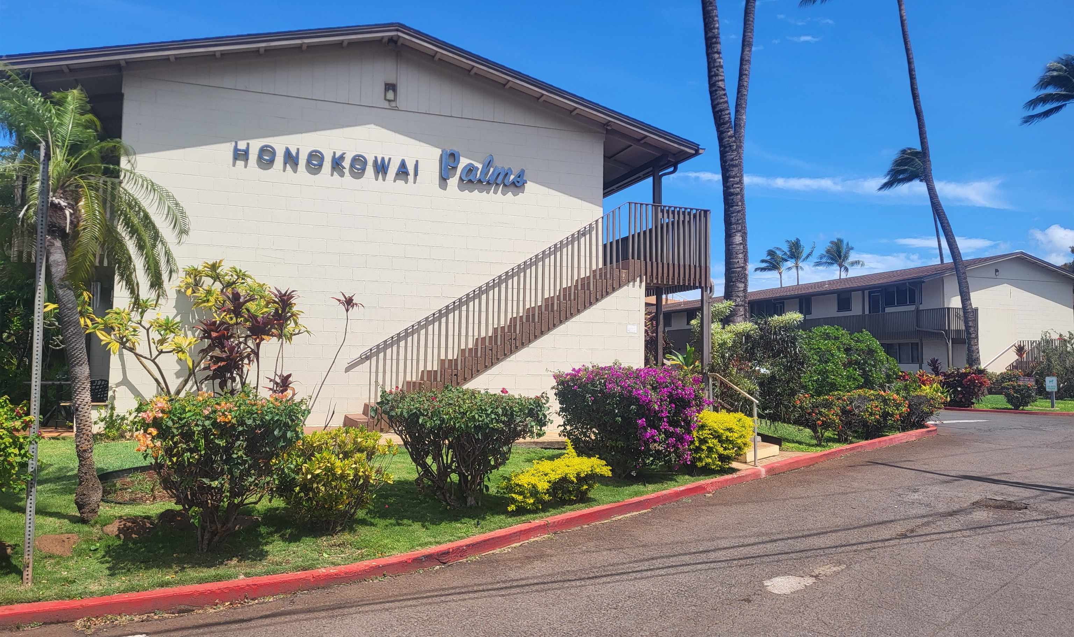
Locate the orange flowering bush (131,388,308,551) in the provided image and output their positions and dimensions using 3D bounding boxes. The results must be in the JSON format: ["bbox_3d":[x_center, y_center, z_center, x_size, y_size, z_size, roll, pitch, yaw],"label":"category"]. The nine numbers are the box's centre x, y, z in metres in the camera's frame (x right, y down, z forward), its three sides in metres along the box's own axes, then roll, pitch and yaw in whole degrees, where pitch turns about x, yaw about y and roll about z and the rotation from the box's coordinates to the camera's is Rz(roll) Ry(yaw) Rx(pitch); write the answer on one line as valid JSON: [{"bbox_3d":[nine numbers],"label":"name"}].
[{"bbox_3d":[-2.428,1.141,6.176,1.263,1.217,1.220,2,-5,-21],"label":"orange flowering bush"}]

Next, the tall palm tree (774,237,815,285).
[{"bbox_3d":[33.098,-0.384,103.400,4.943,20.226,5.200,-1,-5,18],"label":"tall palm tree"}]

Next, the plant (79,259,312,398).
[{"bbox_3d":[-4.630,0.428,11.085,2.761,2.502,1.250,2,-5,-20],"label":"plant"}]

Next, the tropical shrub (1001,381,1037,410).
[{"bbox_3d":[15.702,2.530,26.300,1.176,0.930,1.100,1,-5,0],"label":"tropical shrub"}]

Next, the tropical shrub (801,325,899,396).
[{"bbox_3d":[6.821,1.249,17.561,1.996,2.193,2.100,-1,-5,21],"label":"tropical shrub"}]

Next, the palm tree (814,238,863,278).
[{"bbox_3d":[31.418,-0.721,83.367,5.200,15.300,5.000,1,-5,0],"label":"palm tree"}]

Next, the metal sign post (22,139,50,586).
[{"bbox_3d":[-3.316,0.285,5.345,0.055,2.937,0.050,2,-3,-32],"label":"metal sign post"}]

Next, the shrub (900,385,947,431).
[{"bbox_3d":[8.957,2.052,18.700,1.089,1.089,1.100,1,-5,0],"label":"shrub"}]

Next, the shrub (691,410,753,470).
[{"bbox_3d":[2.518,1.637,11.004,0.870,0.762,0.850,-1,-5,13],"label":"shrub"}]

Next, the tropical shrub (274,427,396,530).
[{"bbox_3d":[-1.682,1.326,6.713,1.026,0.837,0.980,2,-5,-14],"label":"tropical shrub"}]

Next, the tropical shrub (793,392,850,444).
[{"bbox_3d":[5.053,1.776,14.350,1.015,0.940,1.000,1,-5,0],"label":"tropical shrub"}]

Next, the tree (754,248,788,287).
[{"bbox_3d":[30.689,0.312,105.348,4.770,19.125,5.000,-1,-5,16],"label":"tree"}]

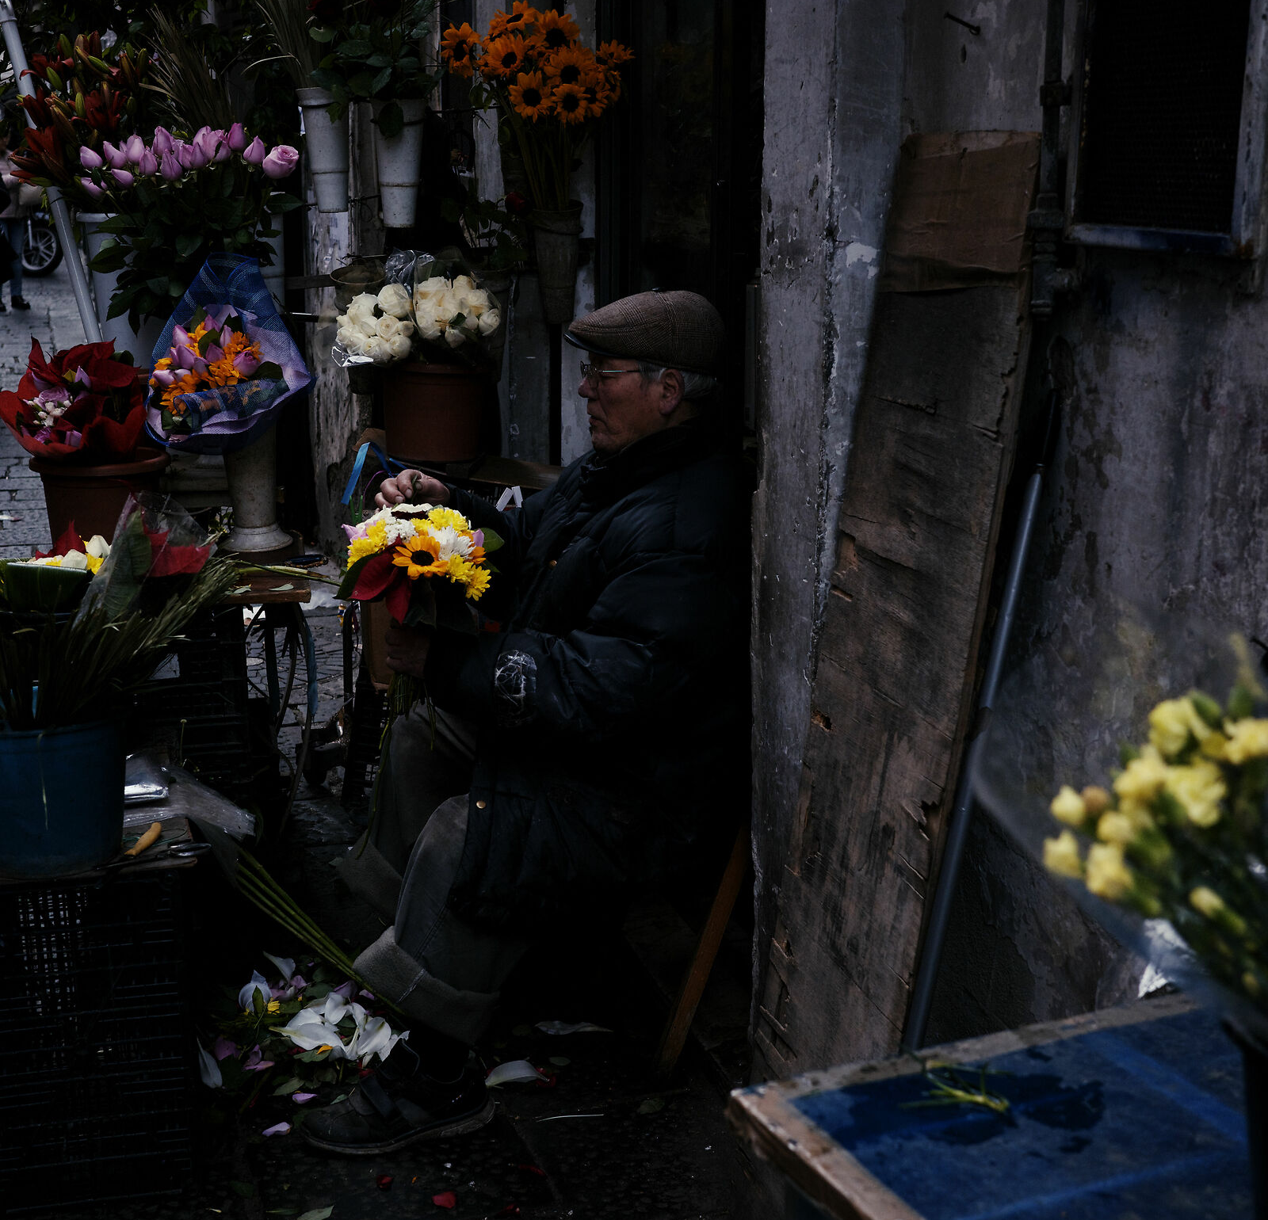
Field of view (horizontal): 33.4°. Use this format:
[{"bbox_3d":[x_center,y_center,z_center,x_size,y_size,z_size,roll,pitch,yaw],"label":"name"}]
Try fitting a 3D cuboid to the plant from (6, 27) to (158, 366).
[{"bbox_3d":[-1.071,-0.785,4.144,0.300,0.658,0.300,-4,16,-16],"label":"plant"}]

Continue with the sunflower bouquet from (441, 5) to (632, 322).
[{"bbox_3d":[-0.168,-0.772,3.679,0.320,0.523,0.270,8,18,26],"label":"sunflower bouquet"}]

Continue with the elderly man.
[{"bbox_3d":[-0.195,0.133,3.311,0.730,1.250,0.600,-4,16,-15],"label":"elderly man"}]

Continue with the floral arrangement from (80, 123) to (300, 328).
[{"bbox_3d":[-0.831,-0.702,3.959,0.390,0.377,0.330,5,17,17],"label":"floral arrangement"}]

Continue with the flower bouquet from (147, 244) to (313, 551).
[{"bbox_3d":[-0.695,-0.353,3.642,0.270,0.508,0.250,4,16,14],"label":"flower bouquet"}]

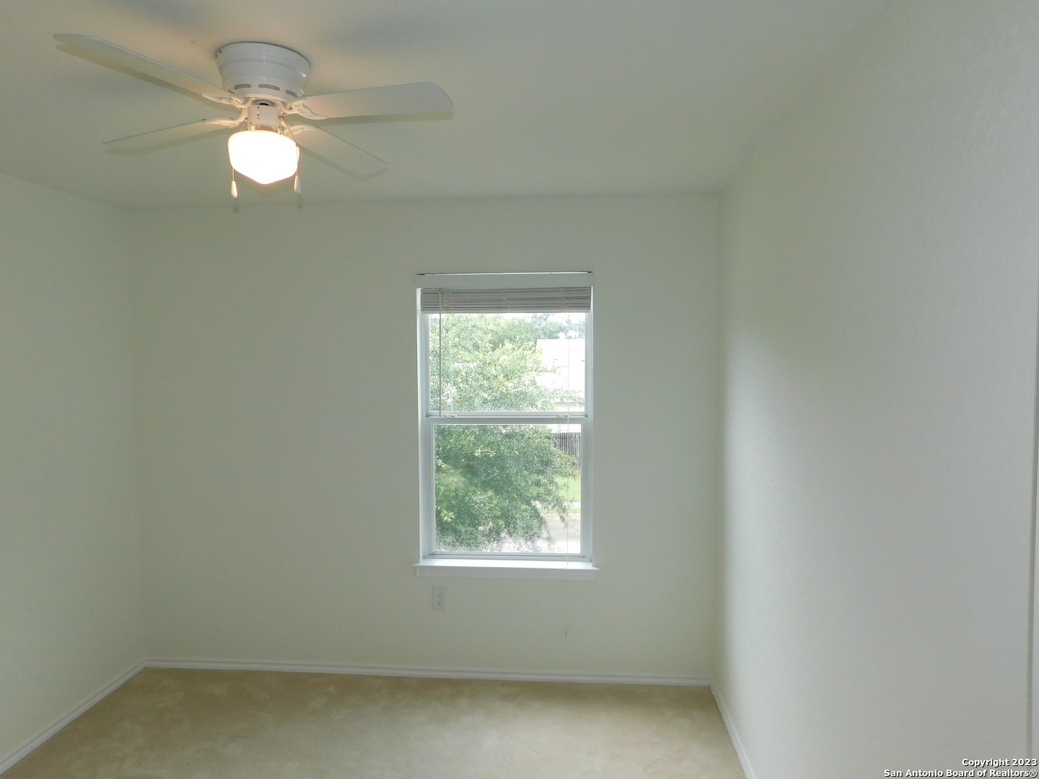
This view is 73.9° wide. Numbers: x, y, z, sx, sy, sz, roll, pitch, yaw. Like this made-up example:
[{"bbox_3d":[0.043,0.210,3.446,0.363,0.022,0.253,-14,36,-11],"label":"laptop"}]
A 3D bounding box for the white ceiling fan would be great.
[{"bbox_3d":[-0.650,-0.669,1.761,1.020,0.335,1.020,1,4,19],"label":"white ceiling fan"}]

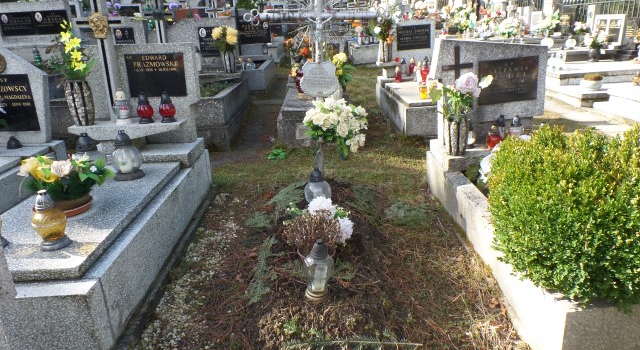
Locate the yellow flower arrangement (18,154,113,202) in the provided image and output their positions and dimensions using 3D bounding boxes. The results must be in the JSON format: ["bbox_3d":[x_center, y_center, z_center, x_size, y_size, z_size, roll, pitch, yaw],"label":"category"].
[{"bbox_3d":[-1.437,0.014,2.400,0.490,0.250,0.370,-3,17,0],"label":"yellow flower arrangement"}]

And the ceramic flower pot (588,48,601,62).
[{"bbox_3d":[4.584,-2.005,7.087,0.170,0.235,0.170,-1,21,0],"label":"ceramic flower pot"}]

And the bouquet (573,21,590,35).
[{"bbox_3d":[4.992,-2.797,8.117,0.320,0.280,0.300,-3,20,0],"label":"bouquet"}]

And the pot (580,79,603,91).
[{"bbox_3d":[3.864,-1.274,6.051,0.280,0.145,0.280,-2,21,1],"label":"pot"}]

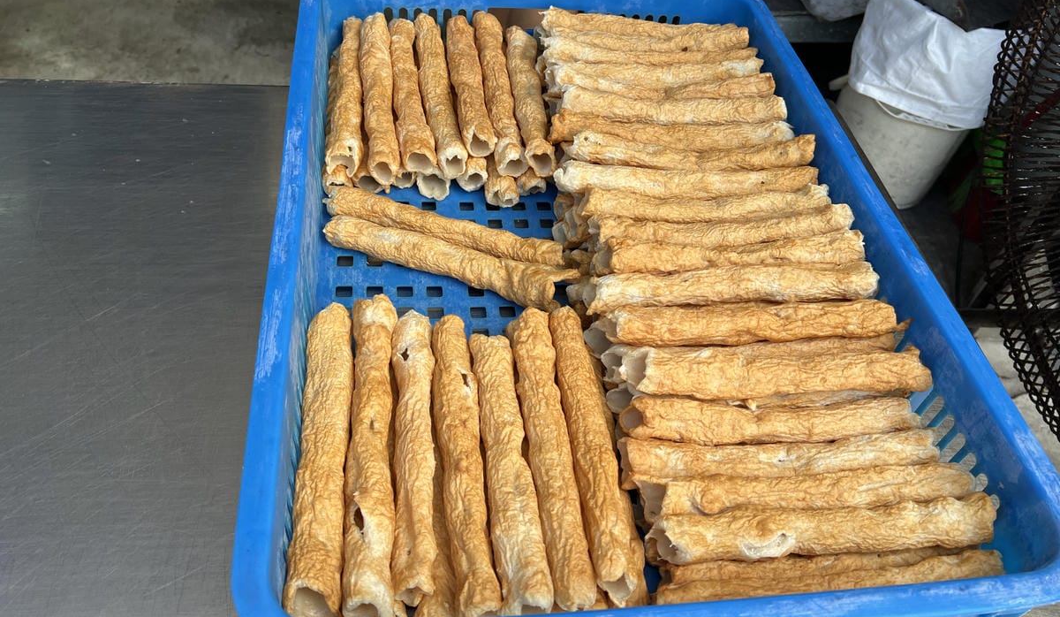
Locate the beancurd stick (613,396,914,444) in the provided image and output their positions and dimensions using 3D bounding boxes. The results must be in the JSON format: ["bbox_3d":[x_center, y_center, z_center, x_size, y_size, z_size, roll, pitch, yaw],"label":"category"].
[{"bbox_3d":[0.157,0.073,0.519,0.194,0.027,0.027,1,48,-8],"label":"beancurd stick"}]

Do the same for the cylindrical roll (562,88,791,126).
[{"bbox_3d":[0.132,-0.183,0.720,0.204,0.027,0.027,-2,48,-10],"label":"cylindrical roll"}]

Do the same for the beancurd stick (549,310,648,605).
[{"bbox_3d":[0.038,0.081,0.493,0.027,0.027,0.198,0,48,-9],"label":"beancurd stick"}]

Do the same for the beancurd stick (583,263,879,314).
[{"bbox_3d":[0.147,-0.014,0.573,0.212,0.028,0.029,-1,48,-10],"label":"beancurd stick"}]

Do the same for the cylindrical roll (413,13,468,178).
[{"bbox_3d":[-0.083,-0.199,0.716,0.026,0.026,0.216,-4,50,-11],"label":"cylindrical roll"}]

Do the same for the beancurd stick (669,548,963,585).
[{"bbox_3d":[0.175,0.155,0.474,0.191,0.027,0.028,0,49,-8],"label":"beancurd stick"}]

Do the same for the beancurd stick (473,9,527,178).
[{"bbox_3d":[-0.029,-0.202,0.732,0.027,0.027,0.195,-2,57,-10],"label":"beancurd stick"}]

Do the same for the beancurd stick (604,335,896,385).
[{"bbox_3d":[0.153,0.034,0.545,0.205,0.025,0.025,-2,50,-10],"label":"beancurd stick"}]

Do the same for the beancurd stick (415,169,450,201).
[{"bbox_3d":[-0.105,-0.184,0.764,0.029,0.028,0.209,-5,50,-11],"label":"beancurd stick"}]

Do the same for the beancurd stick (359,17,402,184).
[{"bbox_3d":[-0.137,-0.197,0.729,0.028,0.028,0.226,-3,50,-10],"label":"beancurd stick"}]

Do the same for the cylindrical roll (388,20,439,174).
[{"bbox_3d":[-0.106,-0.196,0.710,0.027,0.027,0.206,-4,50,-11],"label":"cylindrical roll"}]

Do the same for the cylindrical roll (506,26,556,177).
[{"bbox_3d":[0.000,-0.200,0.746,0.025,0.025,0.197,0,51,-9],"label":"cylindrical roll"}]

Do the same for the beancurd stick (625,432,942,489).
[{"bbox_3d":[0.157,0.090,0.493,0.204,0.025,0.025,-2,50,-9],"label":"beancurd stick"}]

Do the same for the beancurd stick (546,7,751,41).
[{"bbox_3d":[0.118,-0.294,0.826,0.210,0.025,0.026,2,49,-6],"label":"beancurd stick"}]

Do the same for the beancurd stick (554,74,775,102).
[{"bbox_3d":[0.124,-0.211,0.754,0.213,0.025,0.026,-2,49,-9],"label":"beancurd stick"}]

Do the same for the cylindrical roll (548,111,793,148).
[{"bbox_3d":[0.122,-0.152,0.679,0.209,0.026,0.026,-1,50,-9],"label":"cylindrical roll"}]

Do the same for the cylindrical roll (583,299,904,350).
[{"bbox_3d":[0.152,0.011,0.561,0.219,0.027,0.027,-1,50,-9],"label":"cylindrical roll"}]

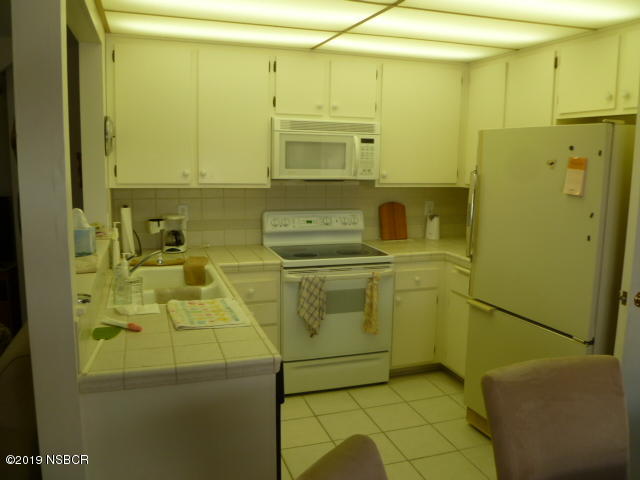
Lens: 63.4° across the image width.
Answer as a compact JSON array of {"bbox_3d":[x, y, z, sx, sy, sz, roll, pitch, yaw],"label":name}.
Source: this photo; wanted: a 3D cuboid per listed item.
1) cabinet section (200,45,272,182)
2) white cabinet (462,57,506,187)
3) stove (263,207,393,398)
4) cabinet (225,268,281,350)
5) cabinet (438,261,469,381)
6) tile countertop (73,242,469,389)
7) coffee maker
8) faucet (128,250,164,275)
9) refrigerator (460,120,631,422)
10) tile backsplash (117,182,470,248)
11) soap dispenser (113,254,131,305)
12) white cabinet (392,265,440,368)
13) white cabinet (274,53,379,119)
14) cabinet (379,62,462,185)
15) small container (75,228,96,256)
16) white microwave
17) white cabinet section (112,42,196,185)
[{"bbox_3d":[-0.593,-0.789,3.455,0.465,0.850,0.320,-2,10,-18],"label":"cabinet section"},{"bbox_3d":[1.321,-0.821,3.729,0.310,0.890,0.430,-2,9,-18],"label":"white cabinet"},{"bbox_3d":[0.039,0.406,3.640,0.758,1.172,0.665,-2,8,-17],"label":"stove"},{"bbox_3d":[-0.515,0.544,3.552,0.370,0.810,0.610,-2,9,-18],"label":"cabinet"},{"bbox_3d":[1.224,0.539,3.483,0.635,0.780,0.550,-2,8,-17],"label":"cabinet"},{"bbox_3d":[0.286,0.215,2.939,2.790,0.056,2.220,-2,9,-18],"label":"tile countertop"},{"bbox_3d":[-0.998,-0.044,3.537,0.155,0.250,0.195,-2,9,-18],"label":"coffee maker"},{"bbox_3d":[-0.883,0.132,2.567,0.220,0.160,0.065,-2,8,-17],"label":"faucet"},{"bbox_3d":[1.384,0.290,2.768,0.780,1.710,0.800,-3,9,-21],"label":"refrigerator"},{"bbox_3d":[-0.054,-0.191,3.935,2.780,0.445,0.020,-2,9,-18],"label":"tile backsplash"},{"bbox_3d":[-0.854,0.173,2.230,0.072,0.210,0.072,-2,9,-18],"label":"soap dispenser"},{"bbox_3d":[0.579,0.484,3.867,0.393,0.780,0.620,-2,8,-17],"label":"white cabinet"},{"bbox_3d":[-0.009,-1.042,3.619,0.760,0.445,0.335,-2,8,-17],"label":"white cabinet"},{"bbox_3d":[0.693,-0.857,3.912,0.700,0.890,0.325,-2,9,-18],"label":"cabinet"},{"bbox_3d":[-1.111,0.006,2.418,0.115,0.120,0.115,-4,9,-29],"label":"small container"},{"bbox_3d":[-0.003,-0.624,3.645,0.758,0.400,0.400,-2,8,-17],"label":"white microwave"},{"bbox_3d":[-1.056,-0.771,3.301,0.488,0.850,0.320,-2,10,-18],"label":"white cabinet section"}]

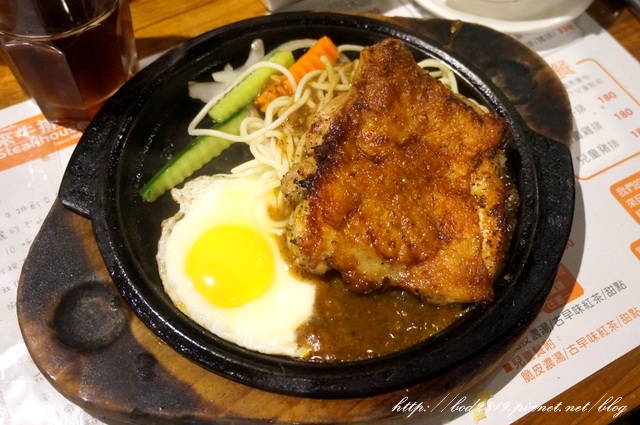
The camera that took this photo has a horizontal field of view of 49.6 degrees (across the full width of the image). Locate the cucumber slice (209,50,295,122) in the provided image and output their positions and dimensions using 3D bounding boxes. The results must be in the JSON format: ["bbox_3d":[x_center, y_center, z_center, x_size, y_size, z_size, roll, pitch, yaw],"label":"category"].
[{"bbox_3d":[-0.037,-0.072,0.401,0.013,0.011,0.063,32,62,18],"label":"cucumber slice"}]

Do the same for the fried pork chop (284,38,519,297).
[{"bbox_3d":[0.048,-0.025,0.369,0.116,0.025,0.145,12,58,7],"label":"fried pork chop"}]

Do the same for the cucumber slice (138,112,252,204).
[{"bbox_3d":[-0.066,-0.032,0.381,0.013,0.011,0.072,39,64,21],"label":"cucumber slice"}]

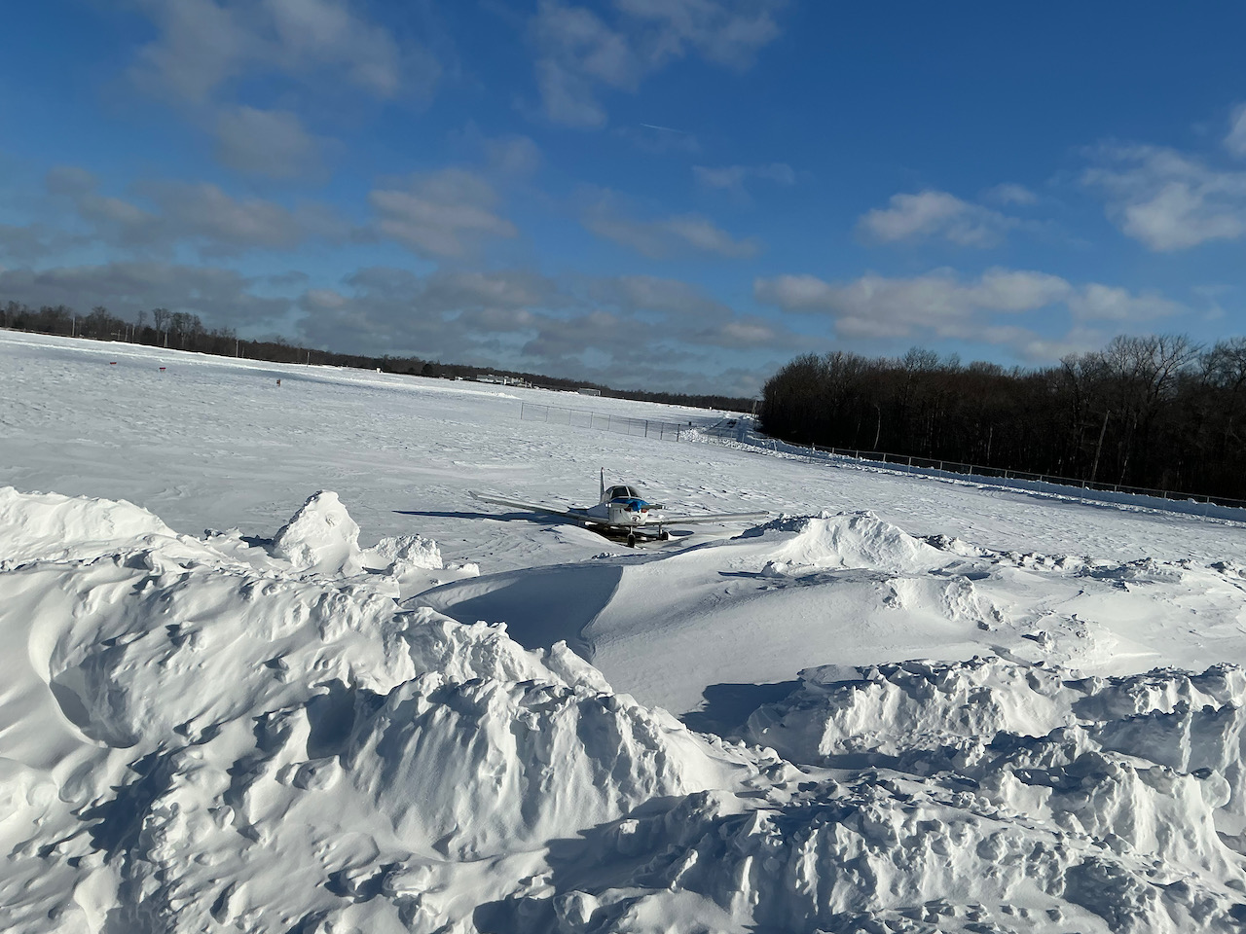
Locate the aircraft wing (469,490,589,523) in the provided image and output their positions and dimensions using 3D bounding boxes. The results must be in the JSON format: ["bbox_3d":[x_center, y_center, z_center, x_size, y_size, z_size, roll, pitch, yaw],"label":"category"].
[{"bbox_3d":[-3.025,1.260,34.358,4.500,0.290,1.600,11,2,-11],"label":"aircraft wing"}]

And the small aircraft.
[{"bbox_3d":[-0.162,1.381,35.687,10.670,2.220,7.250,4,3,-11],"label":"small aircraft"}]

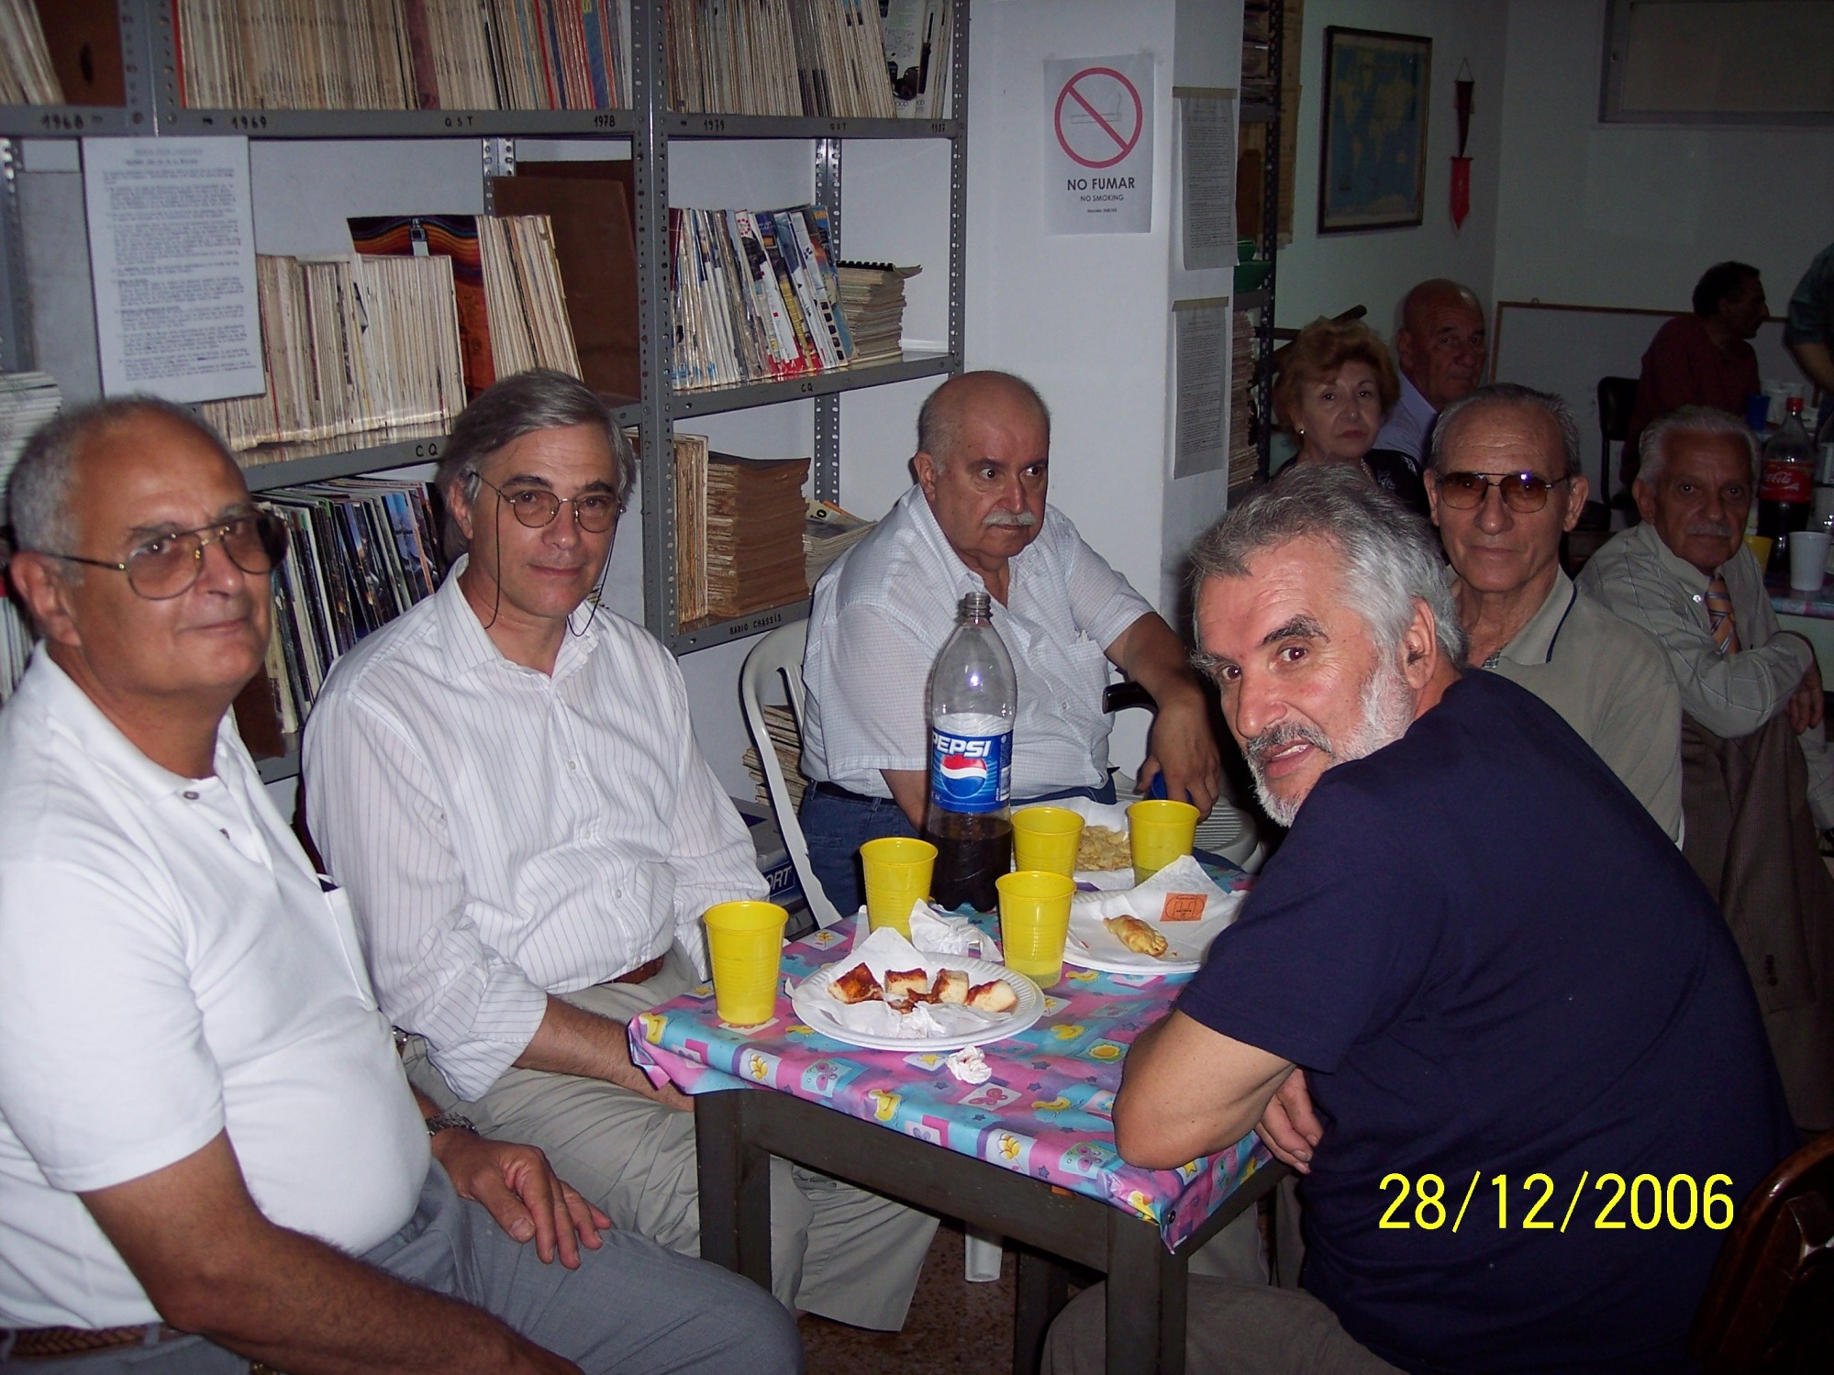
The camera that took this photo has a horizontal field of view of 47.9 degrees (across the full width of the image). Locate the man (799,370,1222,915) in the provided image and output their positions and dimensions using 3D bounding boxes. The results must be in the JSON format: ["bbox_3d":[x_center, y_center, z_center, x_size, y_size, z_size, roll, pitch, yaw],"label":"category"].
[{"bbox_3d":[0.189,0.242,2.477,0.670,1.210,0.570,12,19,35],"label":"man"}]

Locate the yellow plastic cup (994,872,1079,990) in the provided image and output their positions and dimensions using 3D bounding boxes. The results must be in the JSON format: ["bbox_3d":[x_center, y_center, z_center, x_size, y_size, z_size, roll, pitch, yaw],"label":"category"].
[{"bbox_3d":[0.105,0.216,1.830,0.071,0.087,0.071,0,15,0],"label":"yellow plastic cup"}]

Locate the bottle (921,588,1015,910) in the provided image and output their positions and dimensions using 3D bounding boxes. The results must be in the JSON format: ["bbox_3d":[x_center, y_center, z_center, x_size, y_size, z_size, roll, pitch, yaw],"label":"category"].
[{"bbox_3d":[0.052,0.059,1.990,0.089,0.304,0.089,2,15,8],"label":"bottle"}]

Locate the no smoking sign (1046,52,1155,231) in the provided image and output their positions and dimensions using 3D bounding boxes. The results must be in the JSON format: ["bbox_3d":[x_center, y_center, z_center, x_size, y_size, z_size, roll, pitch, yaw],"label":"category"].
[{"bbox_3d":[0.315,-0.939,3.589,0.210,0.297,0.005,10,18,33],"label":"no smoking sign"}]

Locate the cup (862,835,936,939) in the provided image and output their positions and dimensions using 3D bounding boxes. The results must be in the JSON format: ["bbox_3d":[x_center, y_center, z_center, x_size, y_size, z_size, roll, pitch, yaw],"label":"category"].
[{"bbox_3d":[-0.016,0.192,1.905,0.071,0.087,0.071,0,15,0],"label":"cup"}]

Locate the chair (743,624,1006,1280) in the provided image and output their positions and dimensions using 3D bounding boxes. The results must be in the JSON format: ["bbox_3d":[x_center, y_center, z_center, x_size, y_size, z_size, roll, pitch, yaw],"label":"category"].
[{"bbox_3d":[0.089,0.306,2.954,0.460,0.830,0.530,-13,20,-40],"label":"chair"}]

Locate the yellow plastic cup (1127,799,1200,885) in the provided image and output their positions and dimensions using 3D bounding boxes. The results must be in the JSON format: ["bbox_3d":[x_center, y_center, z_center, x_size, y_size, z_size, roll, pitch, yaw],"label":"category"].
[{"bbox_3d":[0.242,0.163,2.029,0.071,0.087,0.071,0,15,0],"label":"yellow plastic cup"}]

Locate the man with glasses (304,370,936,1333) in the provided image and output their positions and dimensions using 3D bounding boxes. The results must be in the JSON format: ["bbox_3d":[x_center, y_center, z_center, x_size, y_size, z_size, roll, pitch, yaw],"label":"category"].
[{"bbox_3d":[-0.220,0.336,2.028,0.680,1.265,0.590,12,19,35],"label":"man with glasses"}]

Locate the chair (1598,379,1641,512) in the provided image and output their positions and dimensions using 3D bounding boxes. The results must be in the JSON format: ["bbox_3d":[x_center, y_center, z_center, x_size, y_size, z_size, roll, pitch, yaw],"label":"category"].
[{"bbox_3d":[2.232,-0.470,5.873,0.500,0.830,0.450,12,19,38],"label":"chair"}]

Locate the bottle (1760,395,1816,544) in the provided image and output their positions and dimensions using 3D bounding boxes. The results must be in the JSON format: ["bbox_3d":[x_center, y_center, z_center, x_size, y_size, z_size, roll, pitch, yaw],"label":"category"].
[{"bbox_3d":[1.580,-0.369,3.750,0.093,0.320,0.093,-5,16,-19],"label":"bottle"}]

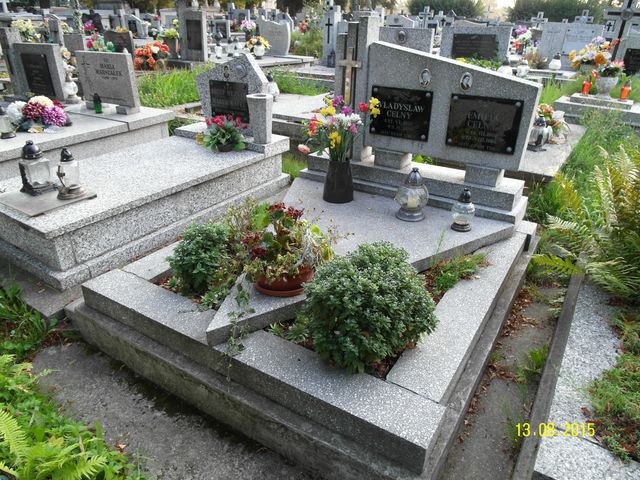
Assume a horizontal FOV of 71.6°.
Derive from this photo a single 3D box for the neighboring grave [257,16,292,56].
[{"bbox_3d":[-0.955,-4.323,9.405,0.756,0.739,0.130,16,31,29],"label":"neighboring grave"}]

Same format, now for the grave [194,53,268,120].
[{"bbox_3d":[-0.734,-1.211,3.696,0.690,0.645,0.090,14,28,25],"label":"grave"}]

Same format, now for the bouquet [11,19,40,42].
[{"bbox_3d":[-4.307,-3.069,6.500,0.370,0.330,0.350,16,29,28],"label":"bouquet"}]

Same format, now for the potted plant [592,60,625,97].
[{"bbox_3d":[3.804,-2.136,5.850,0.360,0.450,0.340,16,29,28],"label":"potted plant"}]

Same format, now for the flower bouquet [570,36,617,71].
[{"bbox_3d":[3.898,-2.641,6.300,0.580,0.450,0.520,16,29,28],"label":"flower bouquet"}]

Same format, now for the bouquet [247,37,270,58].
[{"bbox_3d":[-1.243,-3.874,8.877,0.410,0.413,0.380,16,31,29],"label":"bouquet"}]

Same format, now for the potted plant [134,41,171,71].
[{"bbox_3d":[-2.822,-3.050,7.302,0.550,0.380,0.500,16,31,29],"label":"potted plant"}]

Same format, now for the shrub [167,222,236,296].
[{"bbox_3d":[-0.568,0.088,2.088,0.290,0.330,0.290,1,25,-1],"label":"shrub"}]

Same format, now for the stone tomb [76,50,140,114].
[{"bbox_3d":[-1.948,-1.471,4.143,0.800,0.524,0.130,16,31,29],"label":"stone tomb"}]

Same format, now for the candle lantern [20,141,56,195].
[{"bbox_3d":[-1.677,-0.431,2.607,0.165,0.285,0.165,16,31,29],"label":"candle lantern"}]

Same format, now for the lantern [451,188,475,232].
[{"bbox_3d":[0.812,-0.179,2.507,0.130,0.235,0.130,16,29,28],"label":"lantern"}]

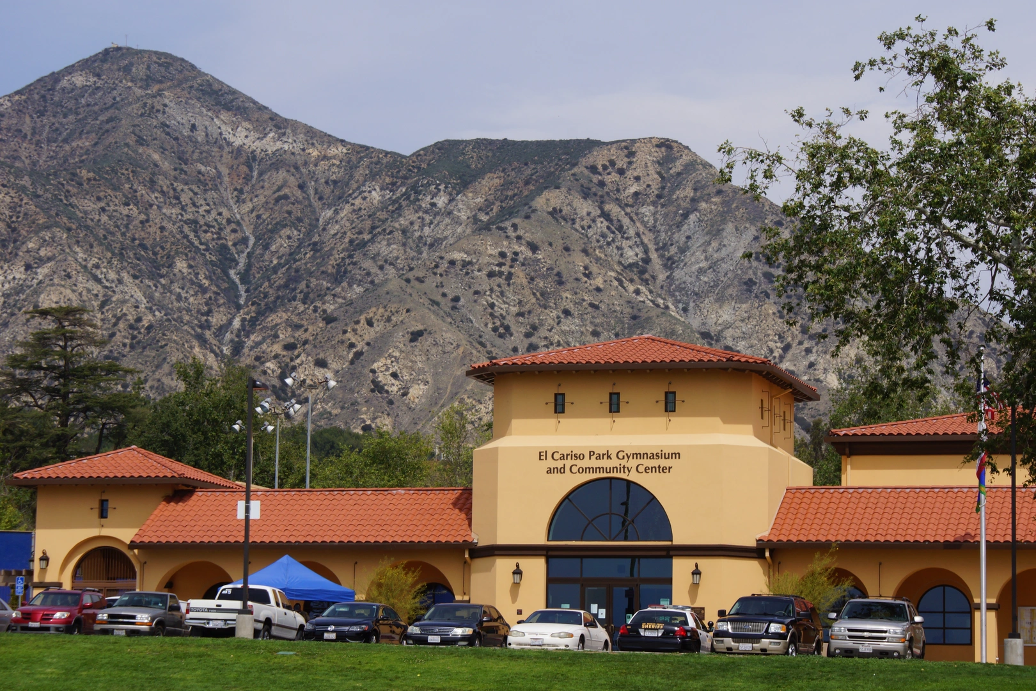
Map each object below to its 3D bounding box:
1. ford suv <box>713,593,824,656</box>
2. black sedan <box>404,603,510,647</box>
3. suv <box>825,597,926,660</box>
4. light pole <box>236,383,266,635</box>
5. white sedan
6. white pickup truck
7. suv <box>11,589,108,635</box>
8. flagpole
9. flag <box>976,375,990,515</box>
[{"bbox_3d":[6.455,7.364,77.603,2.000,1.970,5.230,0,-7,17],"label":"ford suv"},{"bbox_3d":[-1.503,7.455,78.661,1.820,1.460,4.870,0,-7,14],"label":"black sedan"},{"bbox_3d":[9.160,7.341,76.551,2.000,1.930,5.050,0,-7,14],"label":"suv"},{"bbox_3d":[-6.800,4.315,77.287,0.580,7.010,1.080,-1,-7,14],"label":"light pole"},{"bbox_3d":[1.087,7.443,77.440,1.845,1.400,5.030,0,-7,14],"label":"white sedan"},{"bbox_3d":[-7.178,7.313,80.595,1.910,1.730,5.310,0,-7,12],"label":"white pickup truck"},{"bbox_3d":[-12.384,7.423,81.946,1.750,1.680,4.550,1,-7,9],"label":"suv"},{"bbox_3d":[14.066,4.973,91.400,0.170,9.751,0.170,-1,-7,16],"label":"flagpole"},{"bbox_3d":[14.096,2.978,91.647,0.450,4.215,0.350,-1,-7,16],"label":"flag"}]

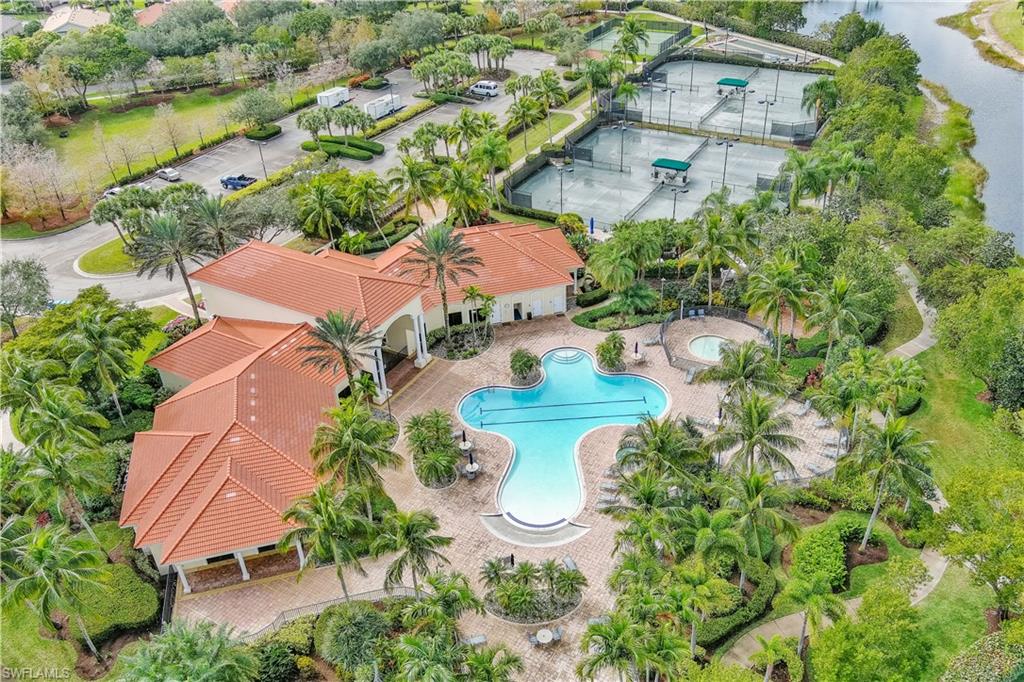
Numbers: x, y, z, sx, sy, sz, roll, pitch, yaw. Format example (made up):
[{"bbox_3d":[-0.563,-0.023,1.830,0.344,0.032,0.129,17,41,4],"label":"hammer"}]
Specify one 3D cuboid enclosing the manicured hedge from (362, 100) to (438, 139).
[{"bbox_3d":[-19.596,-38.778,143.348,1.800,0.950,18.881,18,39,29],"label":"manicured hedge"}]

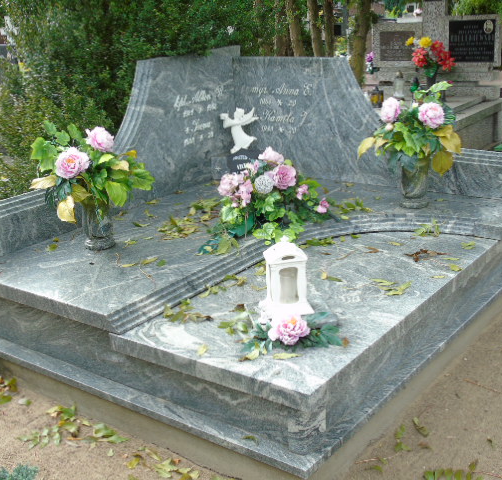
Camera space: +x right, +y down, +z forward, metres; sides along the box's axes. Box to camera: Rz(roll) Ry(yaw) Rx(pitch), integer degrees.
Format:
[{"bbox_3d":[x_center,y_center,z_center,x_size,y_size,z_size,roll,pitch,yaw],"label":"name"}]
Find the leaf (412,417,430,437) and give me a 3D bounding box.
[{"bbox_3d":[0.601,0.662,2.618,0.050,0.022,0.115,-5,18,-7],"label":"leaf"}]

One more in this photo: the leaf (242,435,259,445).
[{"bbox_3d":[-0.001,0.629,2.325,0.060,0.018,0.035,6,20,25],"label":"leaf"}]

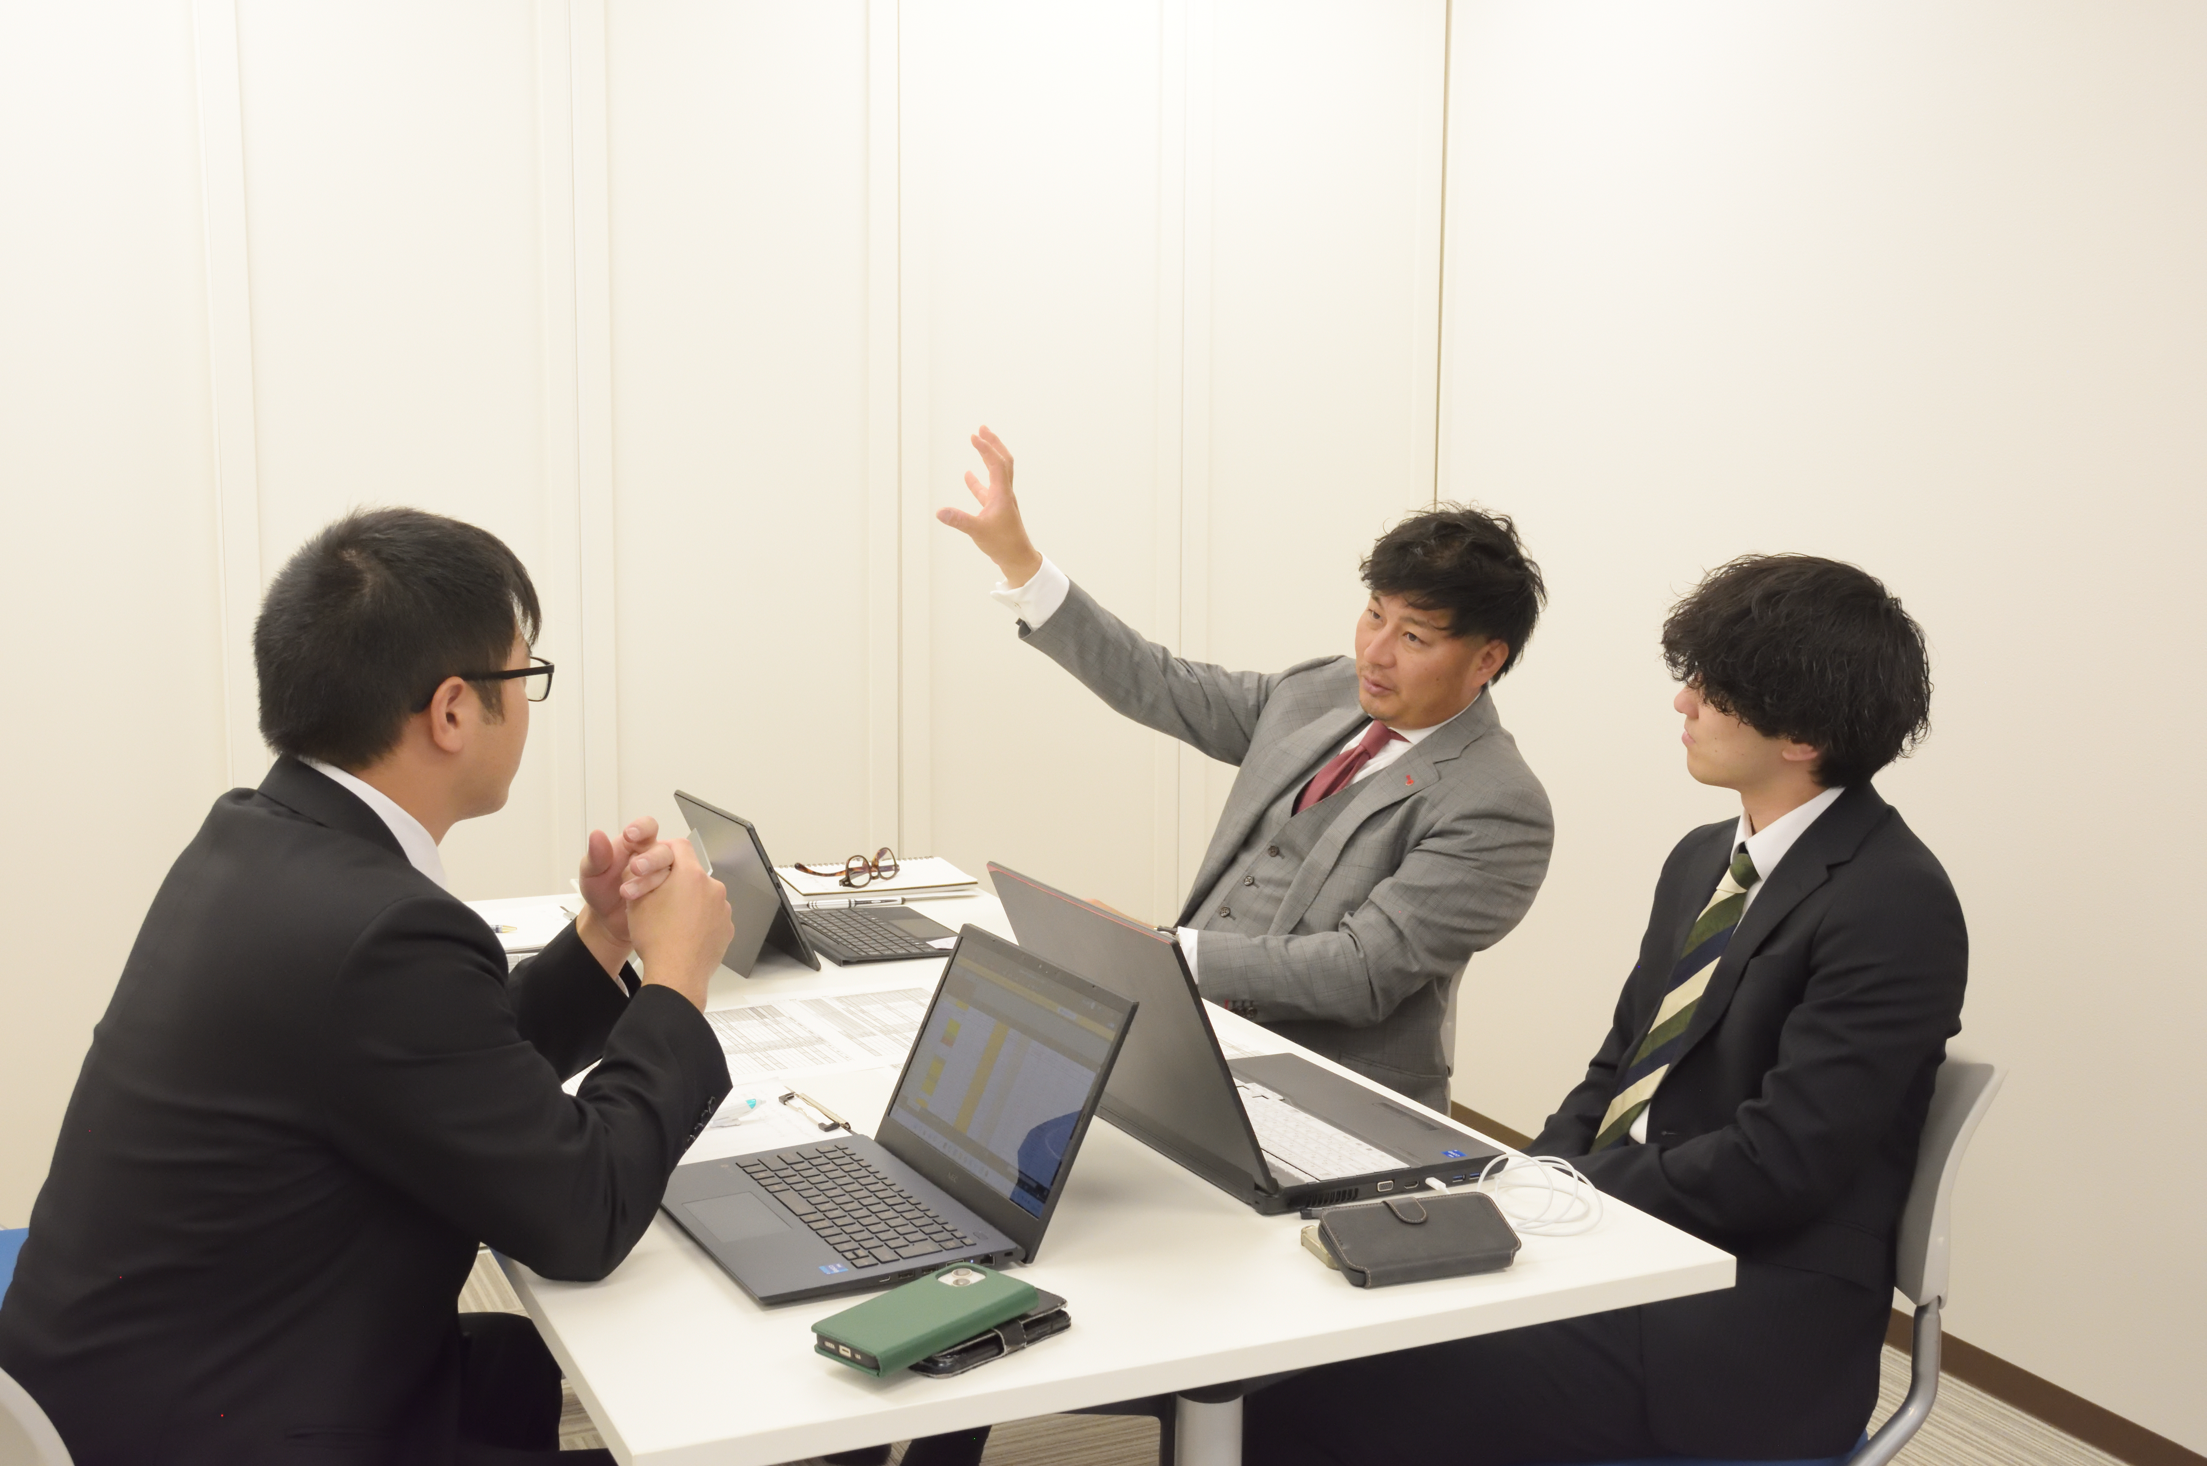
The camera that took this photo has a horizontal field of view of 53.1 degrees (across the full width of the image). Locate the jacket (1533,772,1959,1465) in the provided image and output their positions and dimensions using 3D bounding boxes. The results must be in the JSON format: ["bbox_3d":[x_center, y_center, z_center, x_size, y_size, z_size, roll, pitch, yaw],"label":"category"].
[{"bbox_3d":[0.631,0.359,2.183,0.425,0.610,0.455,-2,7,-19],"label":"jacket"}]

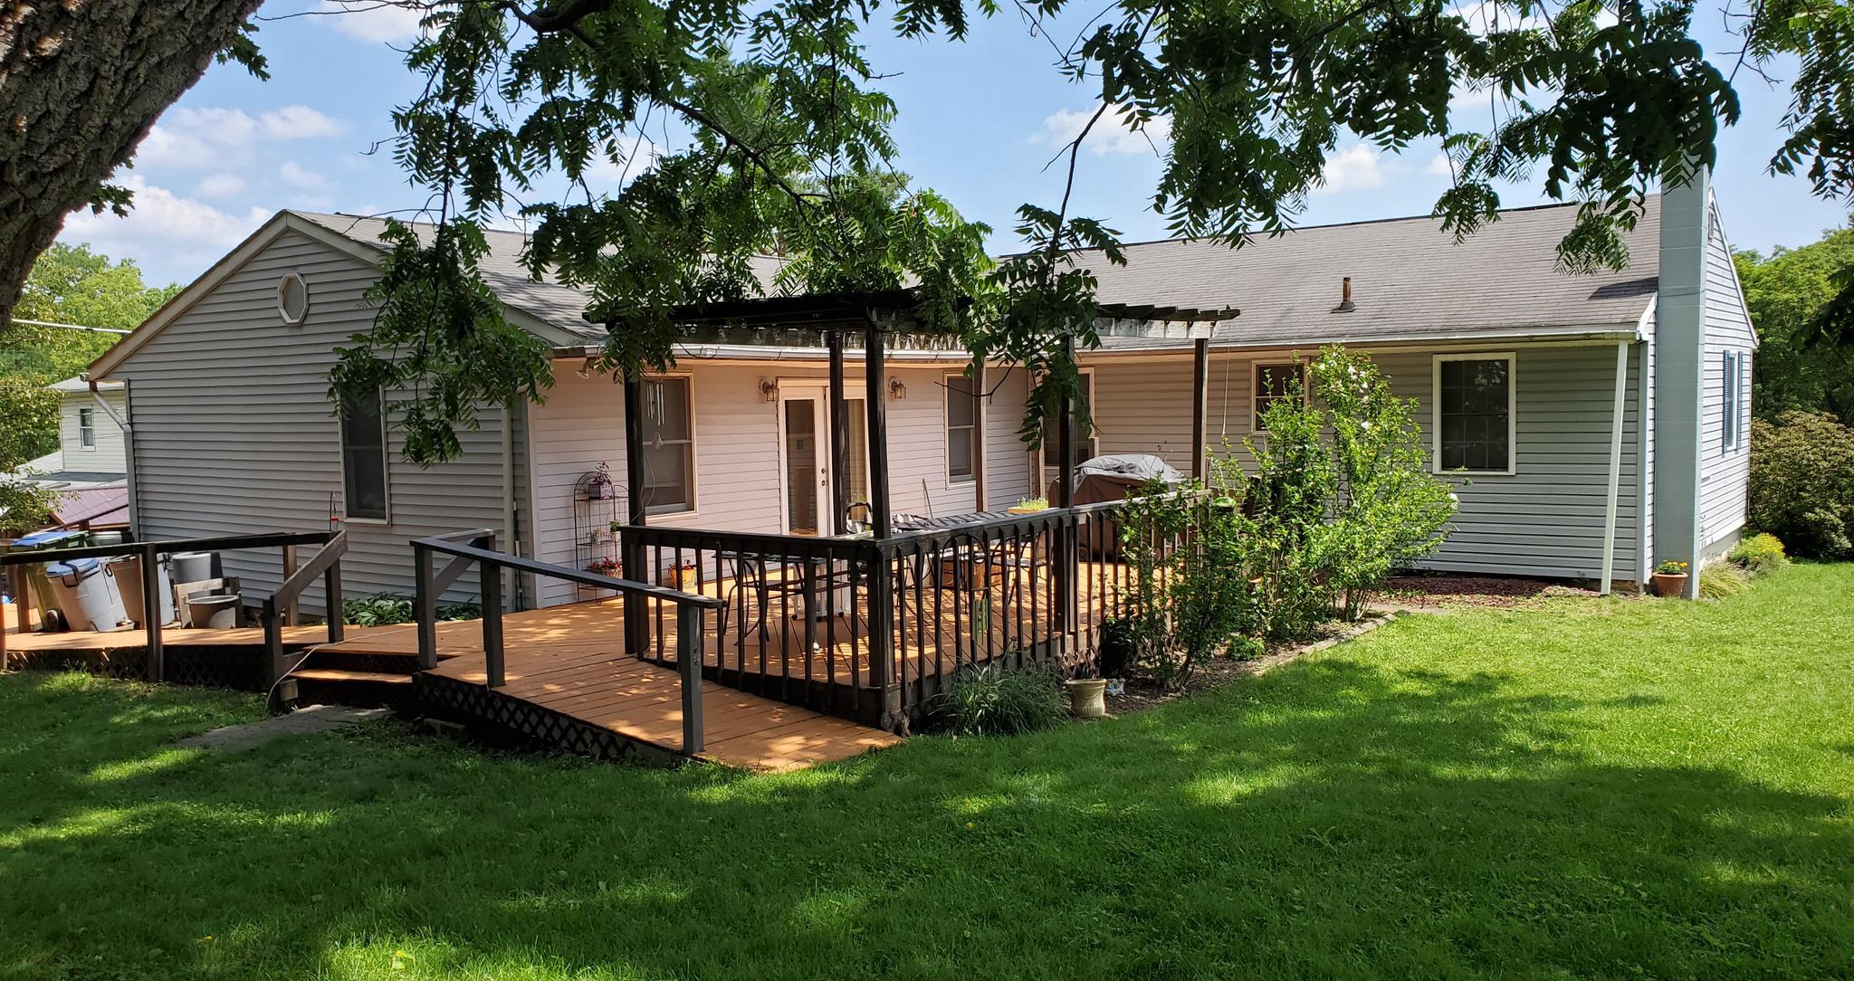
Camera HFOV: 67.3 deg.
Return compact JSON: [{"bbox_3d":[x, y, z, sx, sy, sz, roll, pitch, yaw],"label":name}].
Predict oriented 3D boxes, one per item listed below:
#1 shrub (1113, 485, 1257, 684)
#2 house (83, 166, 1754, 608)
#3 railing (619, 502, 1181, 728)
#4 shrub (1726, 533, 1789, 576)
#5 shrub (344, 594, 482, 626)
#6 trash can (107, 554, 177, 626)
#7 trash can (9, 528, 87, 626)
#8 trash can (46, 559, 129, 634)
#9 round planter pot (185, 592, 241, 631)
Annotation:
[{"bbox_3d":[2.016,0.659,10.710,0.850,1.470,0.900,2,5,37],"label":"shrub"},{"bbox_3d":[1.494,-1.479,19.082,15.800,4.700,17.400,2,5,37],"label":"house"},{"bbox_3d":[0.070,0.695,11.302,2.500,1.170,4.600,2,5,37],"label":"railing"},{"bbox_3d":[10.500,0.816,17.632,0.650,0.520,0.750,2,5,37],"label":"shrub"},{"bbox_3d":[-4.672,1.142,12.654,1.500,0.450,0.650,2,5,37],"label":"shrub"},{"bbox_3d":[-9.250,1.190,16.400,0.580,0.800,0.640,2,5,37],"label":"trash can"},{"bbox_3d":[-10.500,1.040,16.600,0.620,1.040,0.700,2,5,37],"label":"trash can"},{"bbox_3d":[-9.800,1.210,16.300,0.580,0.800,0.640,2,5,37],"label":"trash can"},{"bbox_3d":[-7.689,1.344,15.015,0.570,0.380,0.570,-1,4,0],"label":"round planter pot"}]

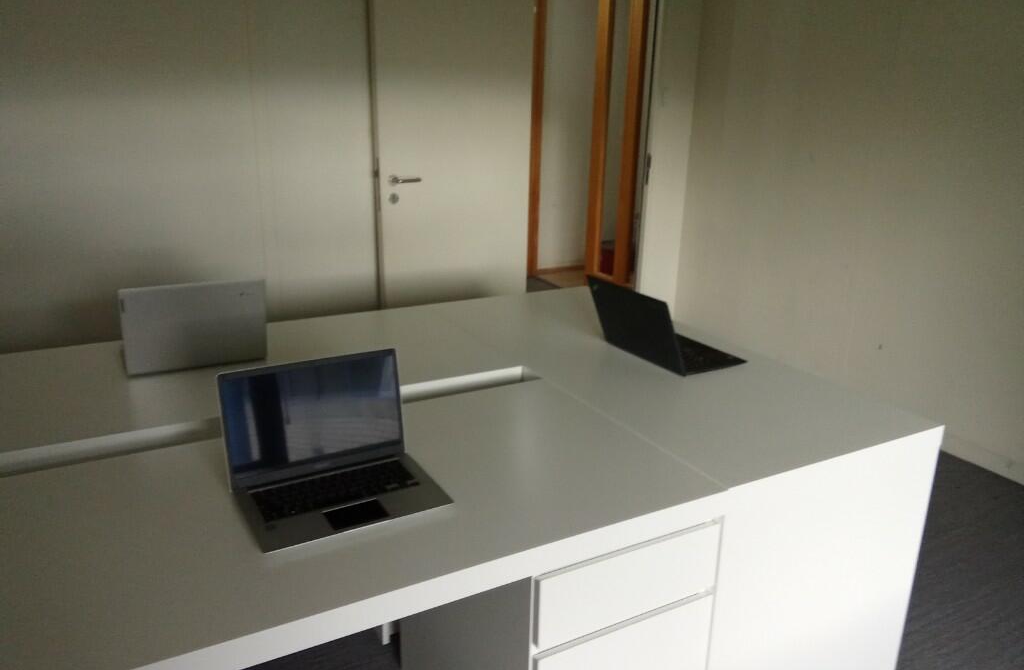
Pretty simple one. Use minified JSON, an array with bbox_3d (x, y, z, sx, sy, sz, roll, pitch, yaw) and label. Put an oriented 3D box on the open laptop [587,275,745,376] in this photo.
[{"bbox_3d":[0.424,-0.044,2.270,0.310,0.209,0.320,-9,20,-31],"label":"open laptop"}]

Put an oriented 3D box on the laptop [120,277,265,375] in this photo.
[{"bbox_3d":[-0.821,-0.048,2.127,0.326,0.237,0.302,-7,19,-25],"label":"laptop"}]

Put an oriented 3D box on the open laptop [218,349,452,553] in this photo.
[{"bbox_3d":[-0.304,0.188,1.438,0.327,0.222,0.255,-9,20,-30],"label":"open laptop"}]

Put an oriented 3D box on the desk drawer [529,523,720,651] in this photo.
[{"bbox_3d":[0.111,0.385,1.655,0.408,0.141,0.423,-8,20,-29],"label":"desk drawer"}]

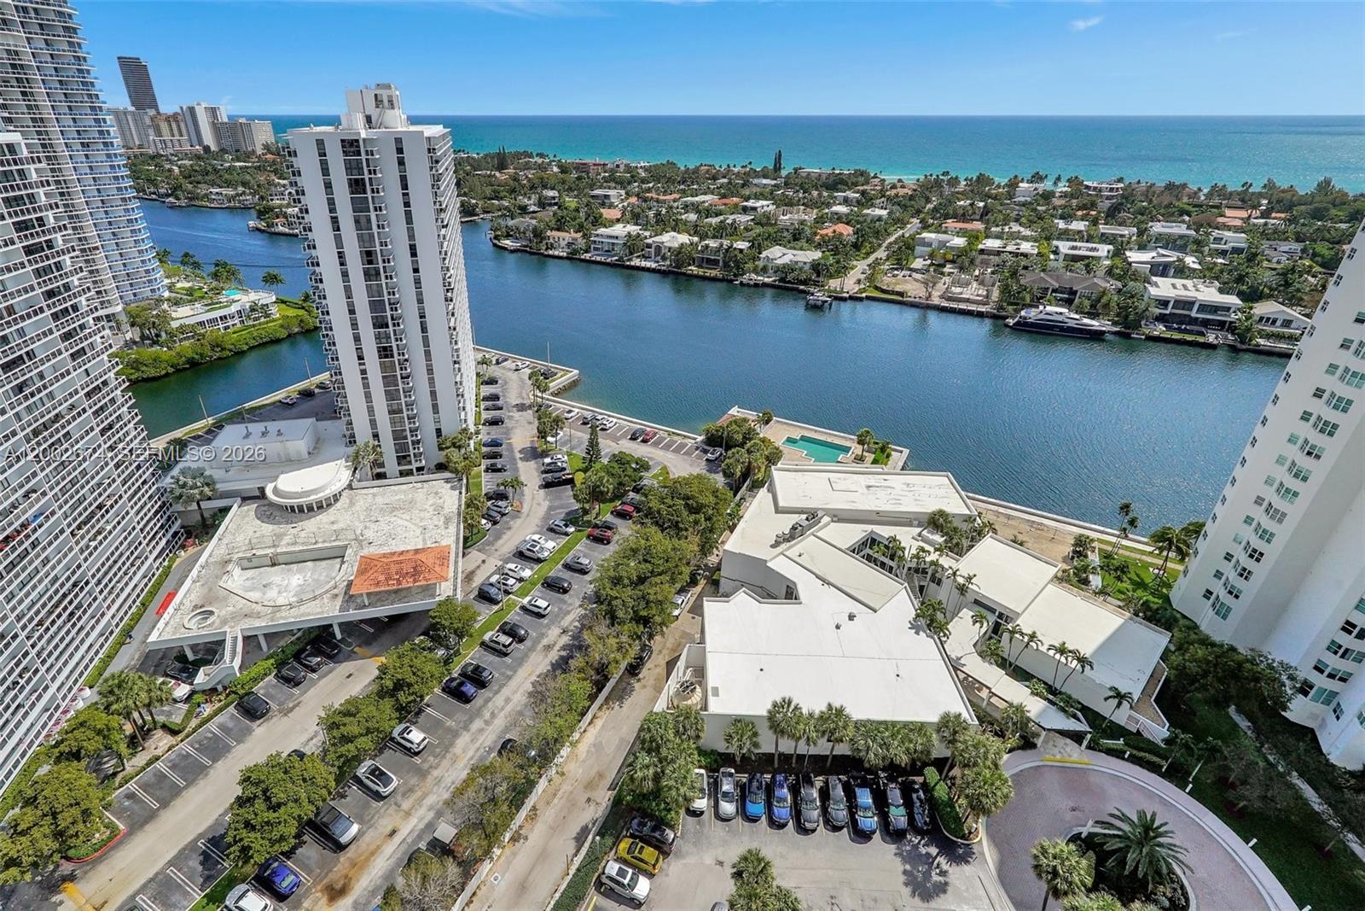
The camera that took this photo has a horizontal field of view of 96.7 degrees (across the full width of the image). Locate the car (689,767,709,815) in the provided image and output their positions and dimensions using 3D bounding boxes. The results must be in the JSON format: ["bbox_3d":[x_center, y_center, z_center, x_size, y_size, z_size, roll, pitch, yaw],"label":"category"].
[{"bbox_3d":[1.788,36.287,65.623,1.820,1.500,4.500,1,29,3],"label":"car"}]

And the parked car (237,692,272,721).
[{"bbox_3d":[-54.403,31.521,76.919,4.400,1.500,1.800,15,33,24],"label":"parked car"}]

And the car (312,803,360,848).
[{"bbox_3d":[-34.600,36.579,60.643,5.100,1.750,1.970,15,33,25],"label":"car"}]

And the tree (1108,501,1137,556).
[{"bbox_3d":[68.836,11.722,95.777,2.800,10.600,2.800,0,29,0],"label":"tree"}]

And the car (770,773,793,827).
[{"bbox_3d":[10.011,34.539,61.215,1.900,1.600,4.850,1,30,2],"label":"car"}]

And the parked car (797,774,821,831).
[{"bbox_3d":[13.120,35.810,62.880,1.930,1.740,4.850,3,30,5],"label":"parked car"}]

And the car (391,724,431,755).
[{"bbox_3d":[-31.100,32.270,69.380,4.400,1.570,1.810,15,33,24],"label":"car"}]

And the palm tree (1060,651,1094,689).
[{"bbox_3d":[49.712,27.346,76.891,3.200,6.800,3.200,0,29,0],"label":"palm tree"}]

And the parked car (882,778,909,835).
[{"bbox_3d":[22.498,37.043,64.079,1.900,1.700,4.650,1,29,3],"label":"parked car"}]

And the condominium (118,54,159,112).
[{"bbox_3d":[-983.000,-644.200,1115.000,24.000,149.000,36.000,18,34,28],"label":"condominium"}]

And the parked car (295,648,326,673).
[{"bbox_3d":[-51.102,27.985,83.238,4.600,1.450,1.820,15,33,24],"label":"parked car"}]

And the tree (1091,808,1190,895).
[{"bbox_3d":[43.400,36.373,57.085,8.200,5.600,8.200,0,29,0],"label":"tree"}]

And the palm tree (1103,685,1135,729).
[{"bbox_3d":[48.000,28.292,67.587,3.500,6.200,3.500,0,29,0],"label":"palm tree"}]

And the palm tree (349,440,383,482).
[{"bbox_3d":[-59.400,1.800,115.400,5.600,9.300,5.600,0,29,0],"label":"palm tree"}]

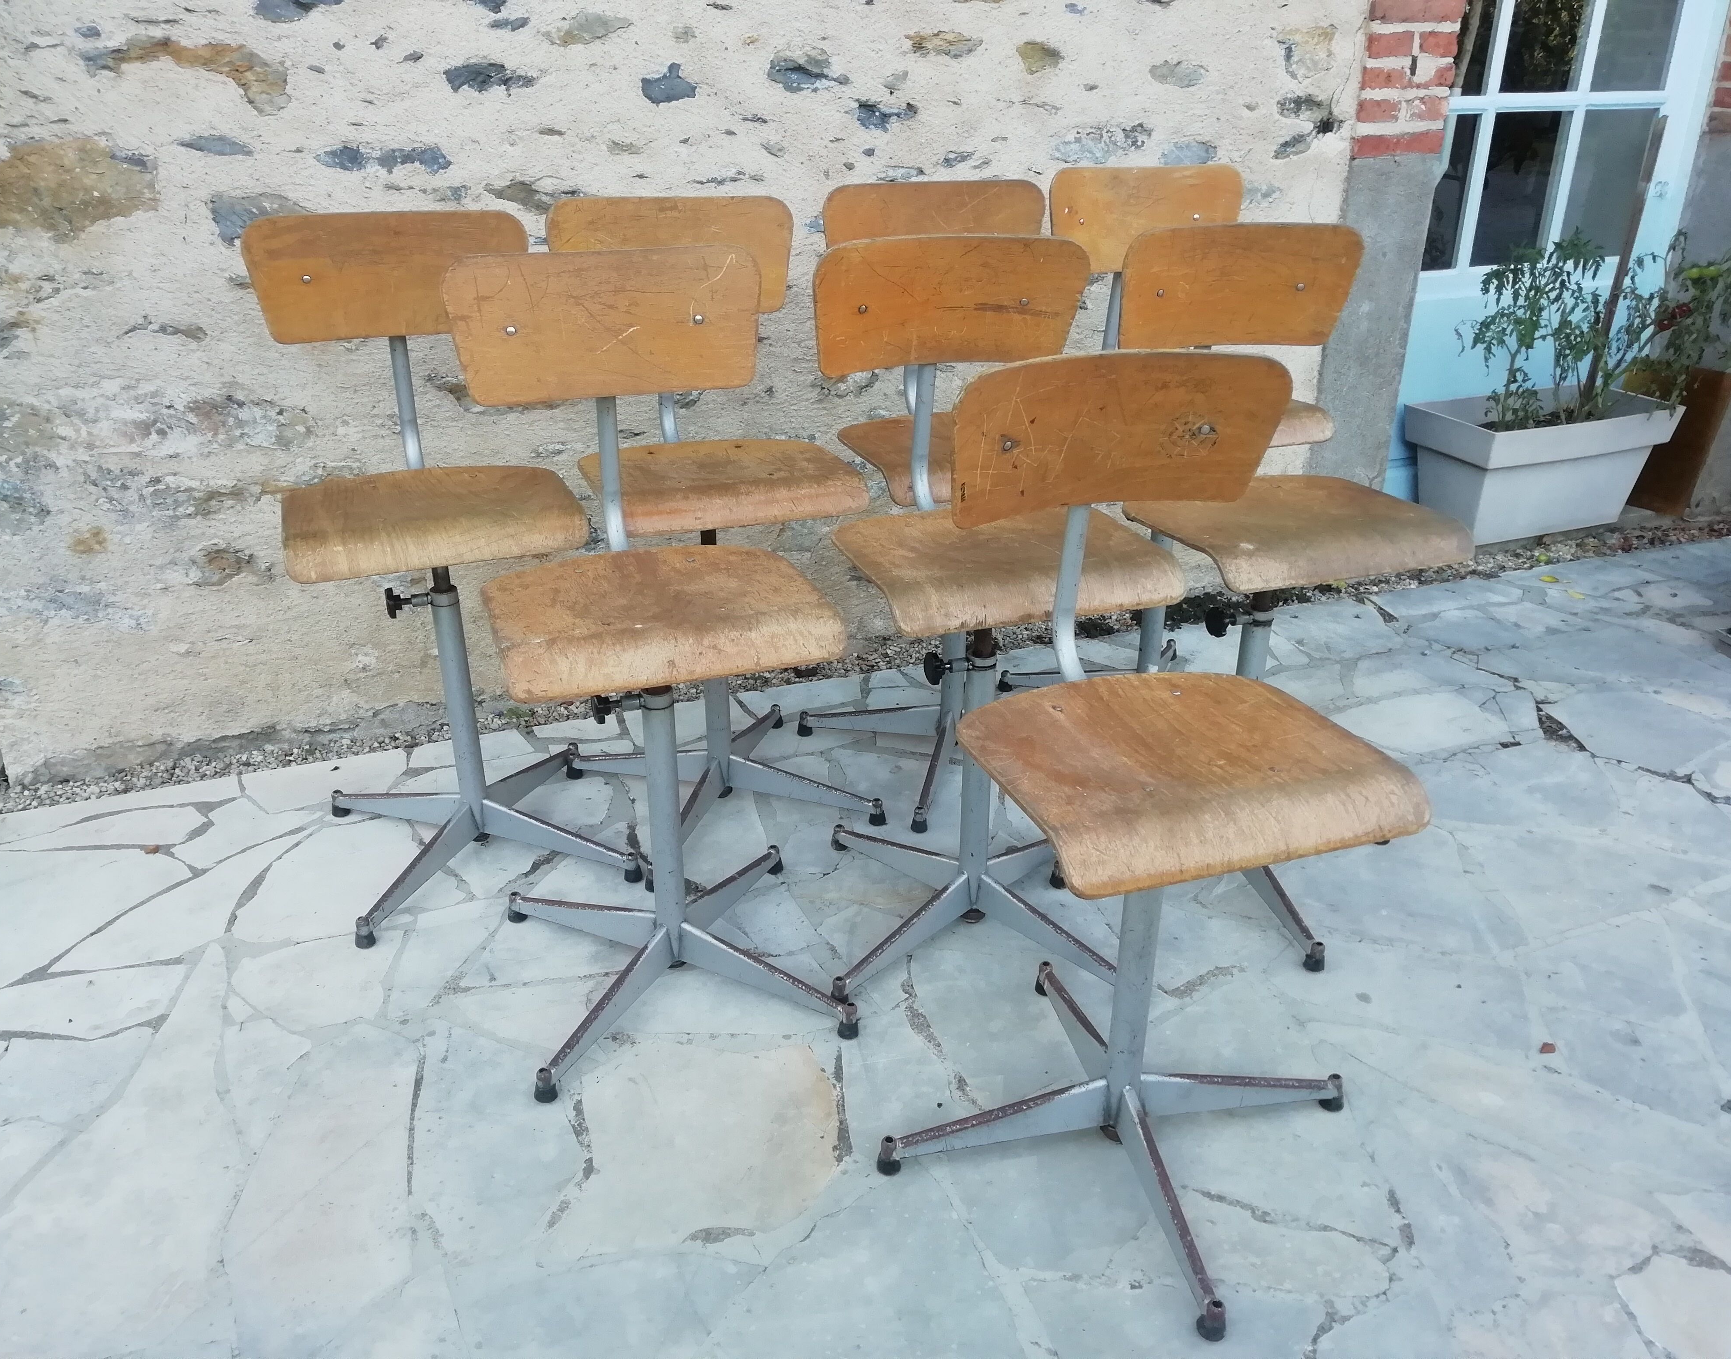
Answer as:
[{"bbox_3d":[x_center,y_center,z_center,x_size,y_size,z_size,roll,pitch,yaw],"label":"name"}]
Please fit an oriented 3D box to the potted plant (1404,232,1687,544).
[{"bbox_3d":[1.774,-0.765,3.527,0.662,0.758,0.331,-10,27,-21],"label":"potted plant"}]

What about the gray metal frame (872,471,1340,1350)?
[{"bbox_3d":[0.309,0.195,1.500,0.577,0.821,0.577,-7,26,-15],"label":"gray metal frame"}]

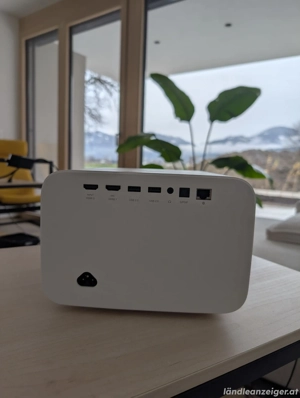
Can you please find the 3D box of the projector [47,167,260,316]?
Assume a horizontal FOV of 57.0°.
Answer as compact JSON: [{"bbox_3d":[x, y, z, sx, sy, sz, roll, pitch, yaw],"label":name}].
[{"bbox_3d":[-0.001,0.035,0.392,0.221,0.150,0.210,2,8,1],"label":"projector"}]

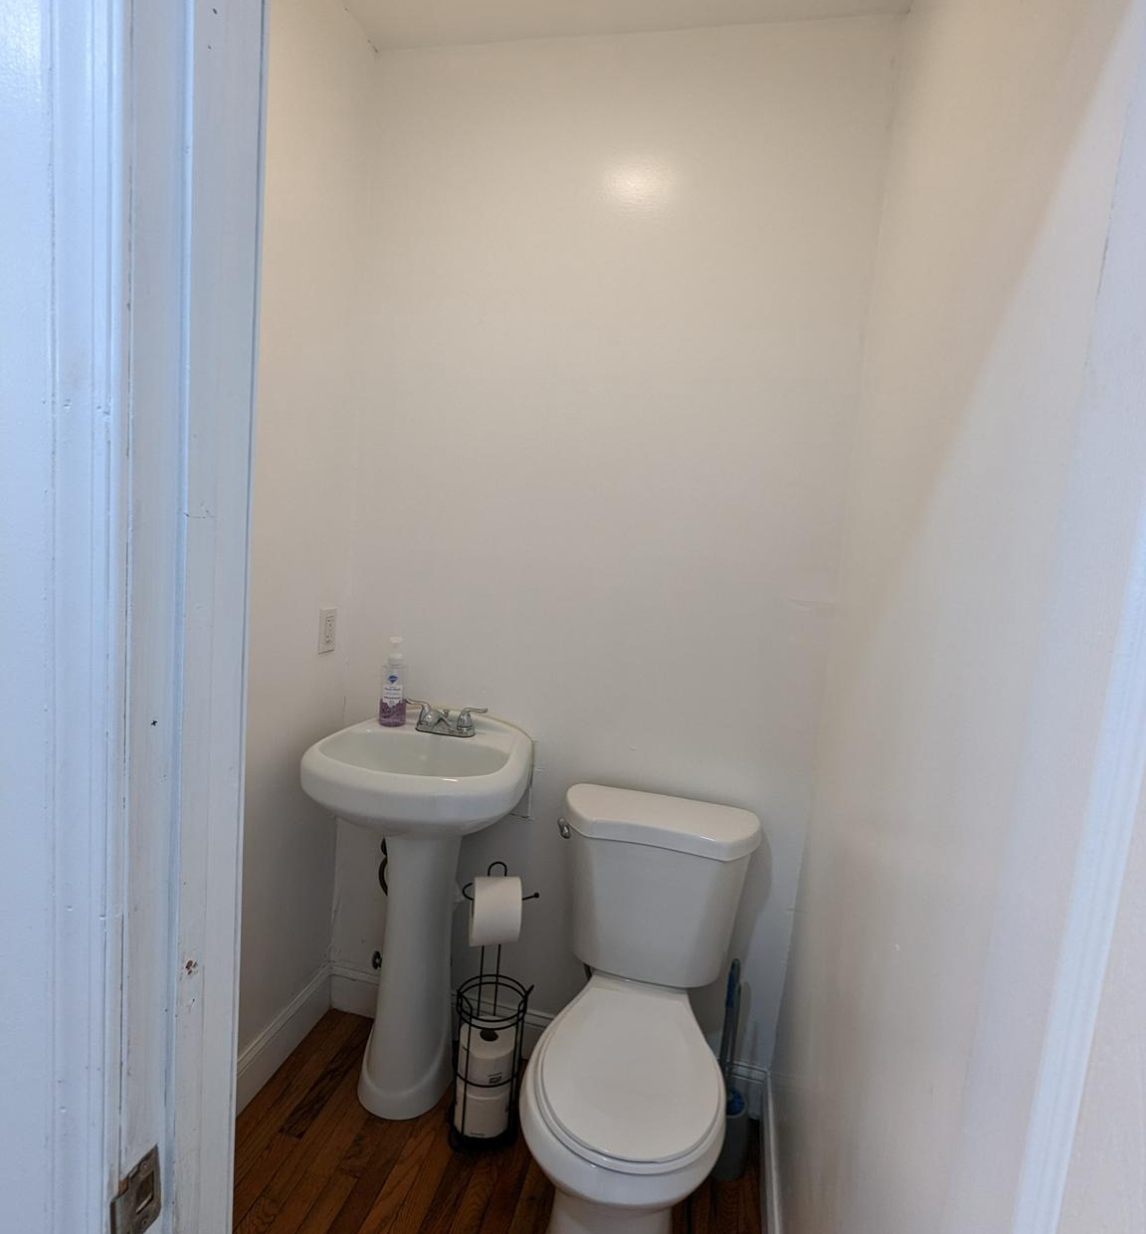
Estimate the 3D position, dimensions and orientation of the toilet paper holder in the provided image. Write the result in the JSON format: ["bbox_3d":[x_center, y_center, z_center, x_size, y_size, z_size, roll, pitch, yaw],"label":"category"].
[{"bbox_3d":[-0.181,0.888,1.639,0.172,0.603,0.172,3,7,-16],"label":"toilet paper holder"}]

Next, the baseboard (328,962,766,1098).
[{"bbox_3d":[-0.105,1.107,1.867,1.212,0.132,0.019,6,7,13],"label":"baseboard"}]

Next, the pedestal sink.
[{"bbox_3d":[-0.351,0.720,1.661,0.462,0.901,0.463,6,7,13],"label":"pedestal sink"}]

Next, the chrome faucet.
[{"bbox_3d":[-0.303,0.247,1.694,0.210,0.065,0.110,6,7,13],"label":"chrome faucet"}]

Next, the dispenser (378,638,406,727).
[{"bbox_3d":[-0.427,0.156,1.713,0.065,0.215,0.059,4,7,-8],"label":"dispenser"}]

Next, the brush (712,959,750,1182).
[{"bbox_3d":[0.361,1.004,1.591,0.110,0.476,0.110,6,7,13],"label":"brush"}]

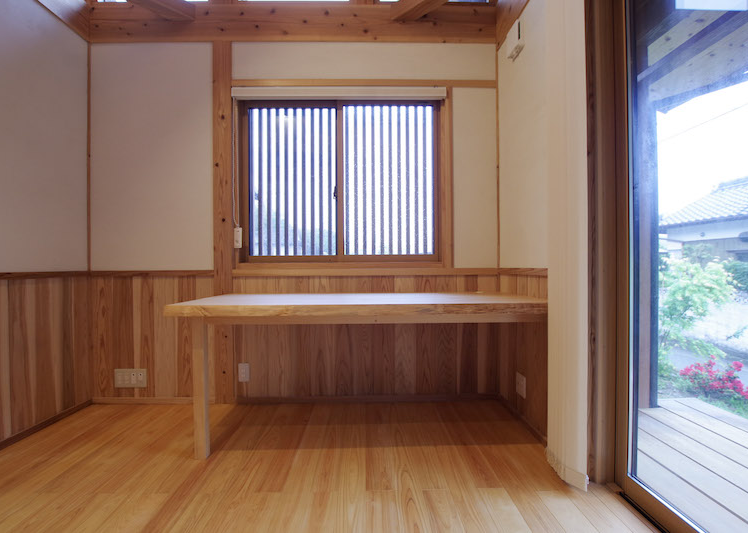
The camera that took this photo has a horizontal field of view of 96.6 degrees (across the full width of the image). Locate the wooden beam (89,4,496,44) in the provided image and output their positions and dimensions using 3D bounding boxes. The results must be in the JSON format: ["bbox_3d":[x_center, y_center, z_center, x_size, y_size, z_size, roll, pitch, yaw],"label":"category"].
[{"bbox_3d":[-0.508,-1.554,2.191,2.597,0.256,0.121,0,0,-1],"label":"wooden beam"}]

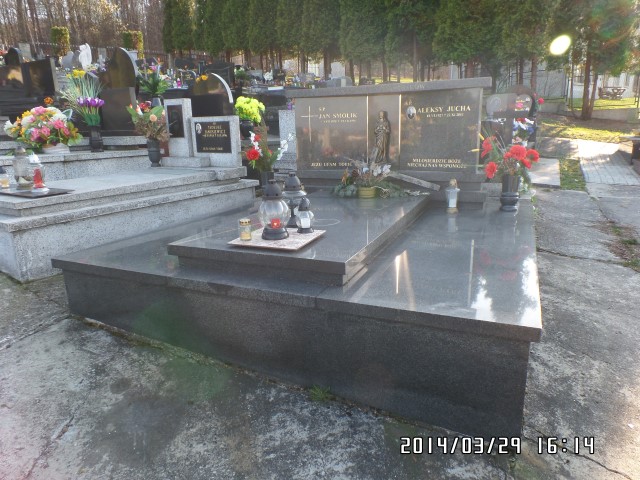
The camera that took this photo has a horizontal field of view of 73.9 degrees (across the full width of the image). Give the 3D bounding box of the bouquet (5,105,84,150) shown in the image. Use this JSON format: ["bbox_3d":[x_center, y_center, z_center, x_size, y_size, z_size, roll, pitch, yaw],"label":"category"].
[{"bbox_3d":[-2.480,-1.020,3.860,0.570,0.430,0.430,-10,15,-31],"label":"bouquet"}]

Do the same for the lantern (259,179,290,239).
[{"bbox_3d":[-0.245,-0.168,2.308,0.166,0.316,0.166,-2,14,0],"label":"lantern"}]

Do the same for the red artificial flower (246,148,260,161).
[{"bbox_3d":[-0.540,-0.700,3.450,0.105,0.095,0.080,-4,13,-8],"label":"red artificial flower"}]

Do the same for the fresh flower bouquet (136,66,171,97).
[{"bbox_3d":[-2.380,-2.260,6.100,0.420,0.380,0.380,-6,14,-19],"label":"fresh flower bouquet"}]

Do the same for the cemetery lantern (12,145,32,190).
[{"bbox_3d":[-2.160,-0.530,3.100,0.125,0.325,0.125,-10,16,-33],"label":"cemetery lantern"}]

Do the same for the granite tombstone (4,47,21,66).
[{"bbox_3d":[-9.031,-5.321,12.500,0.620,0.750,0.140,5,16,25],"label":"granite tombstone"}]

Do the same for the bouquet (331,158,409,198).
[{"bbox_3d":[0.434,-0.554,3.784,0.674,0.325,0.348,5,16,25],"label":"bouquet"}]

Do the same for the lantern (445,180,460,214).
[{"bbox_3d":[1.073,-0.356,3.446,0.118,0.279,0.118,5,16,25],"label":"lantern"}]

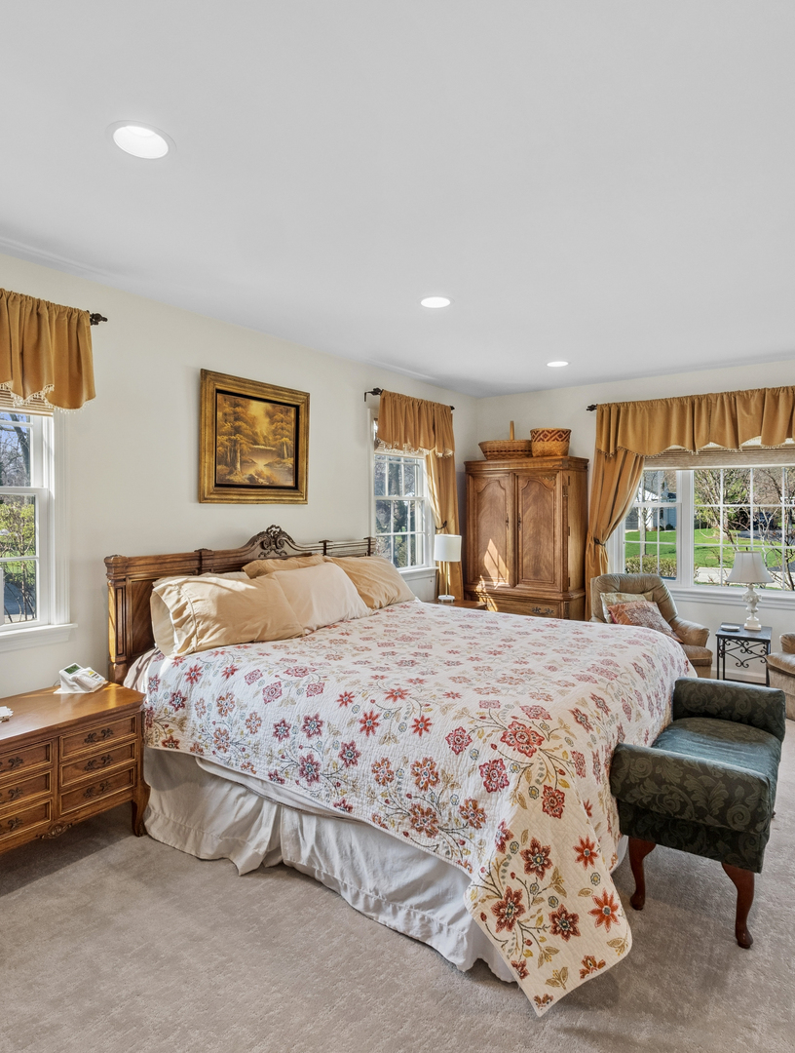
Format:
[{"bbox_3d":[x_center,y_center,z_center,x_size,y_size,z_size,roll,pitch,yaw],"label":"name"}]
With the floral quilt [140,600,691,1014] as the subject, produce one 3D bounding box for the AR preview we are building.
[{"bbox_3d":[0.232,0.888,2.764,1.800,0.710,2.080,0,1,34],"label":"floral quilt"}]

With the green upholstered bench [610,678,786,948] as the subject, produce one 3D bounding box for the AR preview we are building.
[{"bbox_3d":[1.209,0.996,2.181,0.430,0.570,1.050,1,2,35],"label":"green upholstered bench"}]

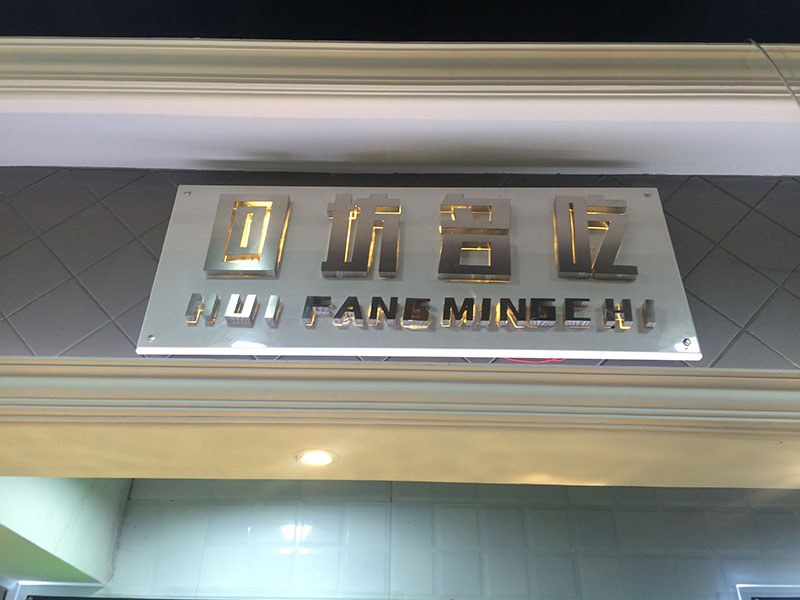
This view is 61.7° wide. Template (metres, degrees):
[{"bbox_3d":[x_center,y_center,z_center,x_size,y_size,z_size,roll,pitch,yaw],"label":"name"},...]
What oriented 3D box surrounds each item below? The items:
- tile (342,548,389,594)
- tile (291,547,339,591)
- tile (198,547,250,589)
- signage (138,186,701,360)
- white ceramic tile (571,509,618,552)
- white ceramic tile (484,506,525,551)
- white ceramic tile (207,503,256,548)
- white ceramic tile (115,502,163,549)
[{"bbox_3d":[-0.110,0.872,2.134,0.147,0.147,0.010,1,-31,0],"label":"tile"},{"bbox_3d":[-0.260,0.867,2.129,0.148,0.148,0.010,1,-33,0],"label":"tile"},{"bbox_3d":[-0.560,0.861,2.129,0.148,0.148,0.010,1,-33,0],"label":"tile"},{"bbox_3d":[0.041,-0.079,1.405,1.088,0.425,0.065,0,-33,0],"label":"signage"},{"bbox_3d":[0.642,0.753,2.205,0.147,0.147,0.010,1,-31,0],"label":"white ceramic tile"},{"bbox_3d":[0.343,0.750,2.208,0.147,0.147,0.010,1,-31,0],"label":"white ceramic tile"},{"bbox_3d":[-0.557,0.738,2.215,0.147,0.147,0.010,1,-31,0],"label":"white ceramic tile"},{"bbox_3d":[-0.857,0.735,2.218,0.147,0.147,0.010,1,-31,0],"label":"white ceramic tile"}]

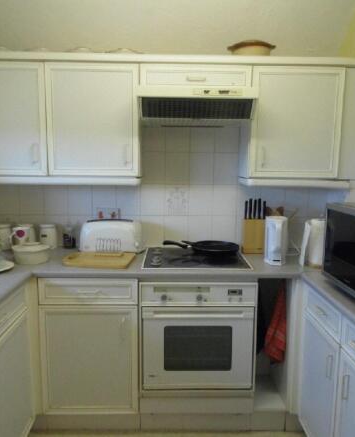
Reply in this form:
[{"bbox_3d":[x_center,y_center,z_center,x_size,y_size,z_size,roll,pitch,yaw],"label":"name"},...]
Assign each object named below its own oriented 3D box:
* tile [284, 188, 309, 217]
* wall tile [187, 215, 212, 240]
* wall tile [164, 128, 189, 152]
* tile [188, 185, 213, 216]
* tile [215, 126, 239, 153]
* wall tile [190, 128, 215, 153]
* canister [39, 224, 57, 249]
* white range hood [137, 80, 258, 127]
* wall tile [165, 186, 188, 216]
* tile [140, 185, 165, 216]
[{"bbox_3d":[0.766,-0.110,2.372,0.153,0.200,0.010,0,8,-1],"label":"tile"},{"bbox_3d":[0.148,0.085,2.388,0.153,0.200,0.010,0,8,-1],"label":"wall tile"},{"bbox_3d":[0.004,-0.511,2.322,0.152,0.192,0.010,0,8,-1],"label":"wall tile"},{"bbox_3d":[0.150,-0.115,2.361,0.153,0.200,0.010,0,8,-1],"label":"tile"},{"bbox_3d":[0.309,-0.513,2.311,0.153,0.200,0.010,0,8,-1],"label":"tile"},{"bbox_3d":[0.155,-0.515,2.308,0.153,0.200,0.010,0,8,-1],"label":"wall tile"},{"bbox_3d":[-0.814,0.110,2.334,0.107,0.142,0.107,0,8,-1],"label":"canister"},{"bbox_3d":[0.098,-0.608,2.060,0.602,0.145,0.460,1,6,0],"label":"white range hood"},{"bbox_3d":[-0.004,-0.117,2.344,0.151,0.199,0.010,0,9,-1],"label":"wall tile"},{"bbox_3d":[-0.156,-0.114,2.348,0.151,0.200,0.010,1,6,0],"label":"tile"}]

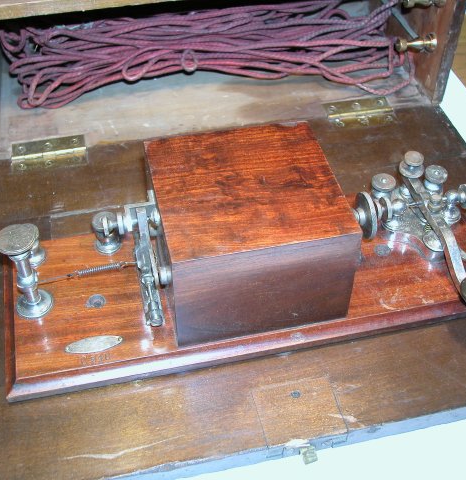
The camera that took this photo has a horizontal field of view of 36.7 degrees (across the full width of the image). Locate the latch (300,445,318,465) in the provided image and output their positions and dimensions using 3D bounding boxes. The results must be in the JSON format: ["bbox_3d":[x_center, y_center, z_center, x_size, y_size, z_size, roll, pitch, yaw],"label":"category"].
[{"bbox_3d":[0.047,0.131,0.430,0.009,0.005,0.010,-9,48,-9],"label":"latch"}]

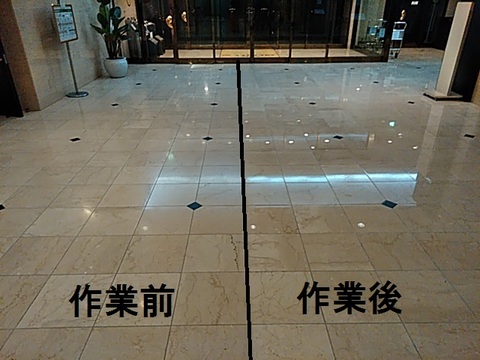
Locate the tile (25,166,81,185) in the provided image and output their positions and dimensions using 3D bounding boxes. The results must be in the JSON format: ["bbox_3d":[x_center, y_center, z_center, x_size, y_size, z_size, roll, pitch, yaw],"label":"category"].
[{"bbox_3d":[-1.788,-0.036,3.628,0.400,0.020,0.416,-1,26,-1],"label":"tile"}]

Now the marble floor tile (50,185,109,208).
[{"bbox_3d":[-1.373,0.141,3.247,0.400,0.020,0.412,-1,26,-1],"label":"marble floor tile"}]

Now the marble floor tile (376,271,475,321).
[{"bbox_3d":[1.037,0.653,2.127,0.397,0.016,0.413,-1,26,-1],"label":"marble floor tile"}]

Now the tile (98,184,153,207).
[{"bbox_3d":[-0.974,0.137,3.253,0.398,0.020,0.412,-1,26,-1],"label":"tile"}]

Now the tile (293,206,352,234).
[{"bbox_3d":[0.631,0.303,2.891,0.398,0.020,0.412,-1,26,-1],"label":"tile"}]

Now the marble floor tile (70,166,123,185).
[{"bbox_3d":[-1.379,-0.040,3.626,0.398,0.020,0.412,-1,26,-1],"label":"marble floor tile"}]

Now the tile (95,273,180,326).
[{"bbox_3d":[-0.550,0.669,2.111,0.397,0.016,0.413,-1,26,-1],"label":"tile"}]

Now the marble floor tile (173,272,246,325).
[{"bbox_3d":[-0.153,0.665,2.115,0.397,0.016,0.413,-1,26,-1],"label":"marble floor tile"}]

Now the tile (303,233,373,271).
[{"bbox_3d":[0.641,0.484,2.522,0.400,0.020,0.416,-1,26,-1],"label":"tile"}]

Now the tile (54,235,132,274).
[{"bbox_3d":[-0.963,0.497,2.498,0.398,0.020,0.412,-1,26,-1],"label":"tile"}]

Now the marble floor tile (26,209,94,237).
[{"bbox_3d":[-1.367,0.321,2.872,0.400,0.020,0.412,-1,26,-1],"label":"marble floor tile"}]

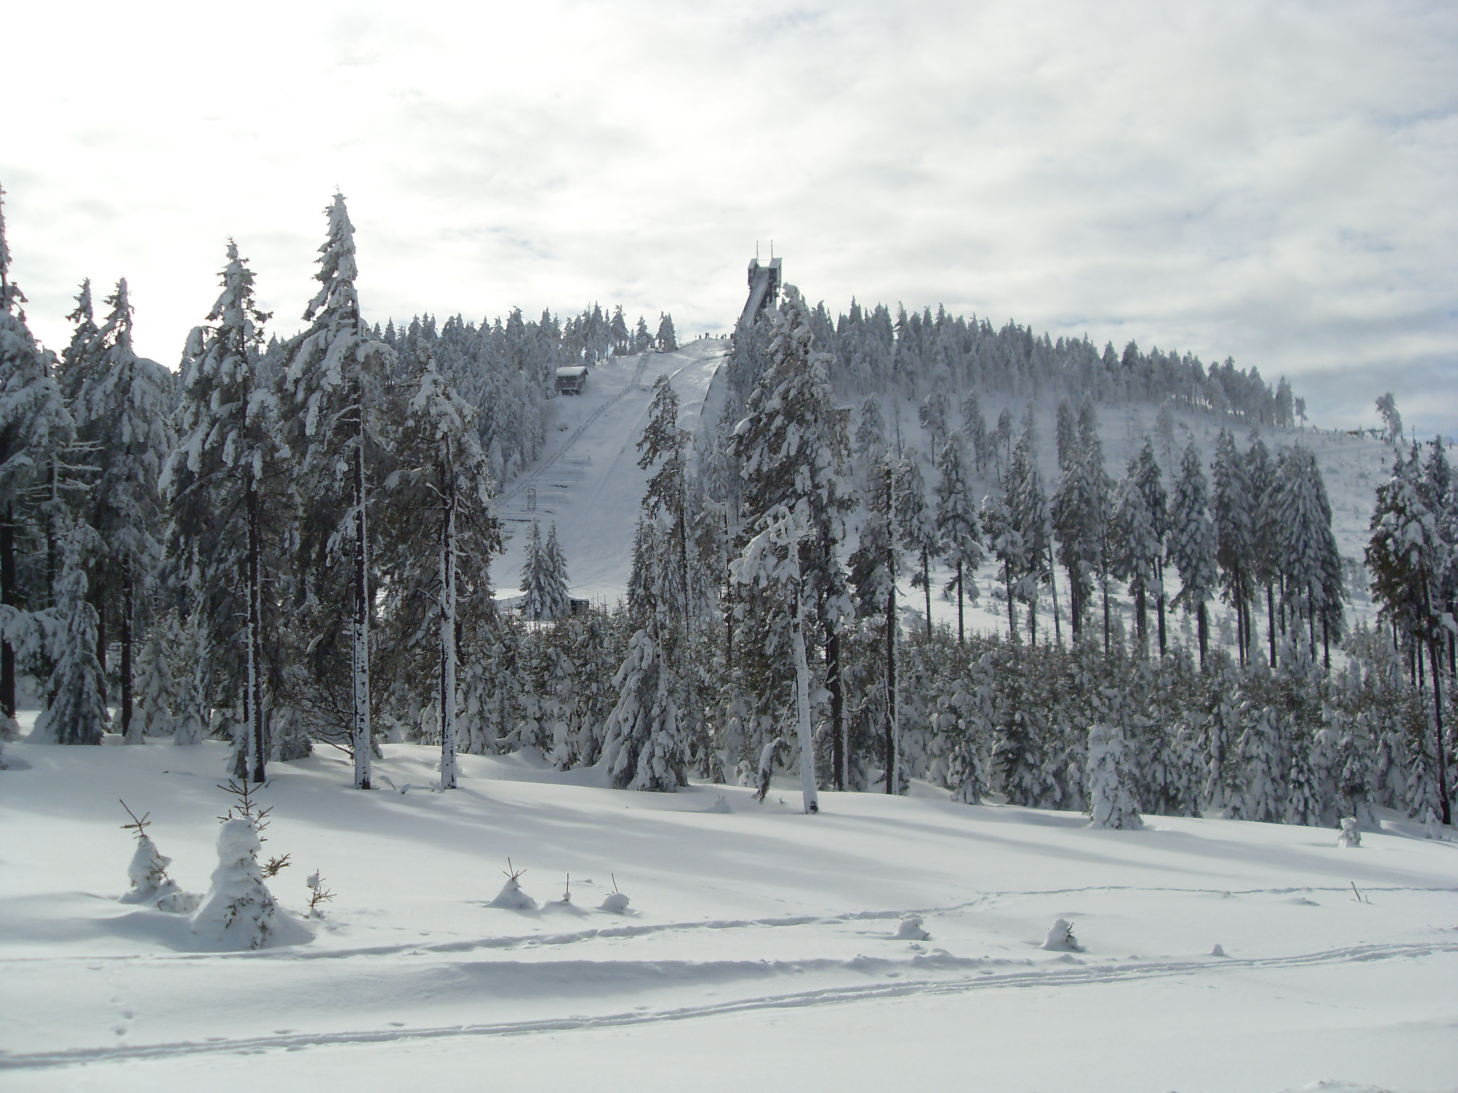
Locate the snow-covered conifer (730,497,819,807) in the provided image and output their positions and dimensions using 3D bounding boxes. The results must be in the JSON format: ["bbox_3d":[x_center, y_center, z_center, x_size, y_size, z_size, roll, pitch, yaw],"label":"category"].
[{"bbox_3d":[1.001,2.422,32.000,1.879,6.683,1.879,-1,-4,0],"label":"snow-covered conifer"}]

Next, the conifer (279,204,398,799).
[{"bbox_3d":[-9.939,-1.491,37.500,3.042,15.214,3.042,-1,-4,0],"label":"conifer"}]

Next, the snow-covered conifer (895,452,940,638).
[{"bbox_3d":[12.021,0.654,94.000,2.905,13.544,2.905,-1,-4,0],"label":"snow-covered conifer"}]

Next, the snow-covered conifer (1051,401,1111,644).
[{"bbox_3d":[22.682,-1.431,95.000,3.774,15.855,3.774,-1,-4,0],"label":"snow-covered conifer"}]

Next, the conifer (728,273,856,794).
[{"bbox_3d":[1.758,-0.406,41.000,3.421,14.023,3.421,-1,-4,0],"label":"conifer"}]

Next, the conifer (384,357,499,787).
[{"bbox_3d":[-7.219,0.584,37.000,2.916,10.826,2.916,-1,-4,0],"label":"conifer"}]

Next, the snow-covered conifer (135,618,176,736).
[{"bbox_3d":[-18.656,4.321,48.000,1.331,3.857,1.331,-1,-4,0],"label":"snow-covered conifer"}]

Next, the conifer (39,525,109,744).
[{"bbox_3d":[-19.993,2.676,45.000,2.121,6.667,2.121,-1,-4,0],"label":"conifer"}]

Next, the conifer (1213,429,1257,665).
[{"bbox_3d":[31.491,0.036,92.000,2.689,14.786,2.689,-1,-4,0],"label":"conifer"}]

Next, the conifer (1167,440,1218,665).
[{"bbox_3d":[29.283,0.395,93.000,3.067,14.228,3.067,-1,-4,0],"label":"conifer"}]

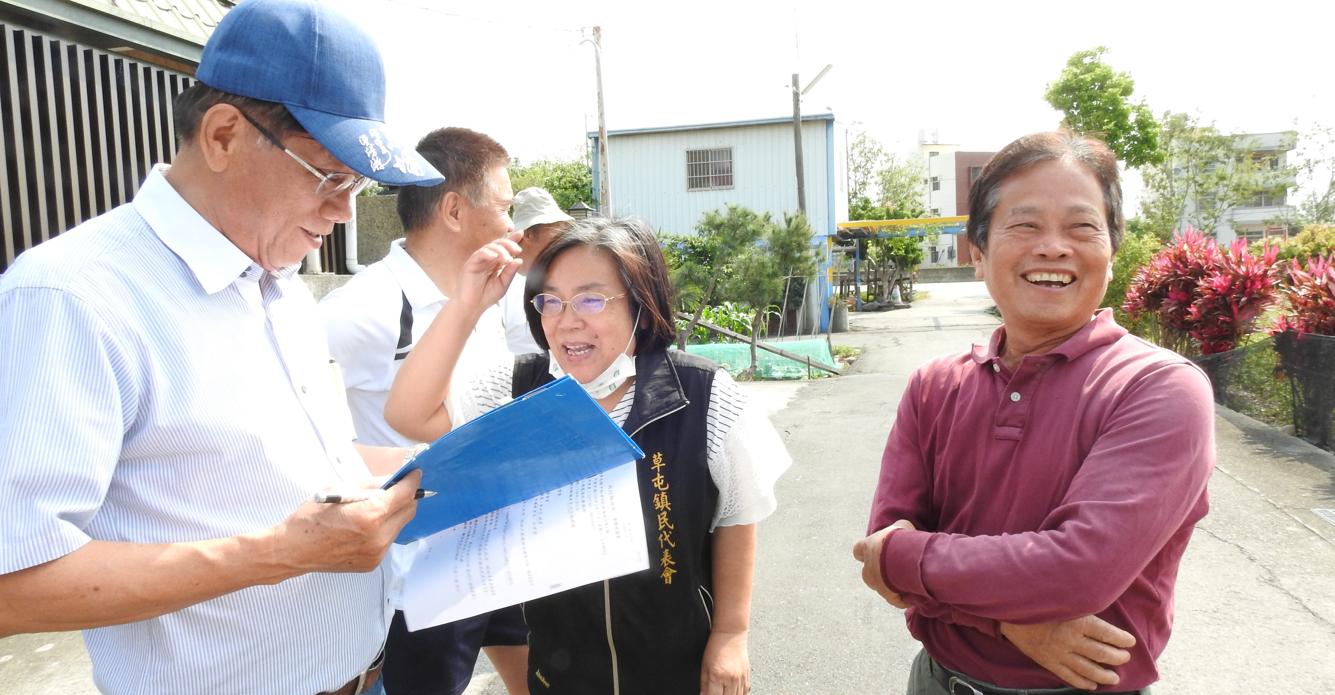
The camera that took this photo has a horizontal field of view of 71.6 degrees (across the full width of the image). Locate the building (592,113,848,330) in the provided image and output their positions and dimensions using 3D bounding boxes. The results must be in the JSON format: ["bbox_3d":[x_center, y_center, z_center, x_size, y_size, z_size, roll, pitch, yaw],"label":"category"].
[{"bbox_3d":[1.607,-3.006,24.341,5.876,5.059,4.400,-1,5,14],"label":"building"}]

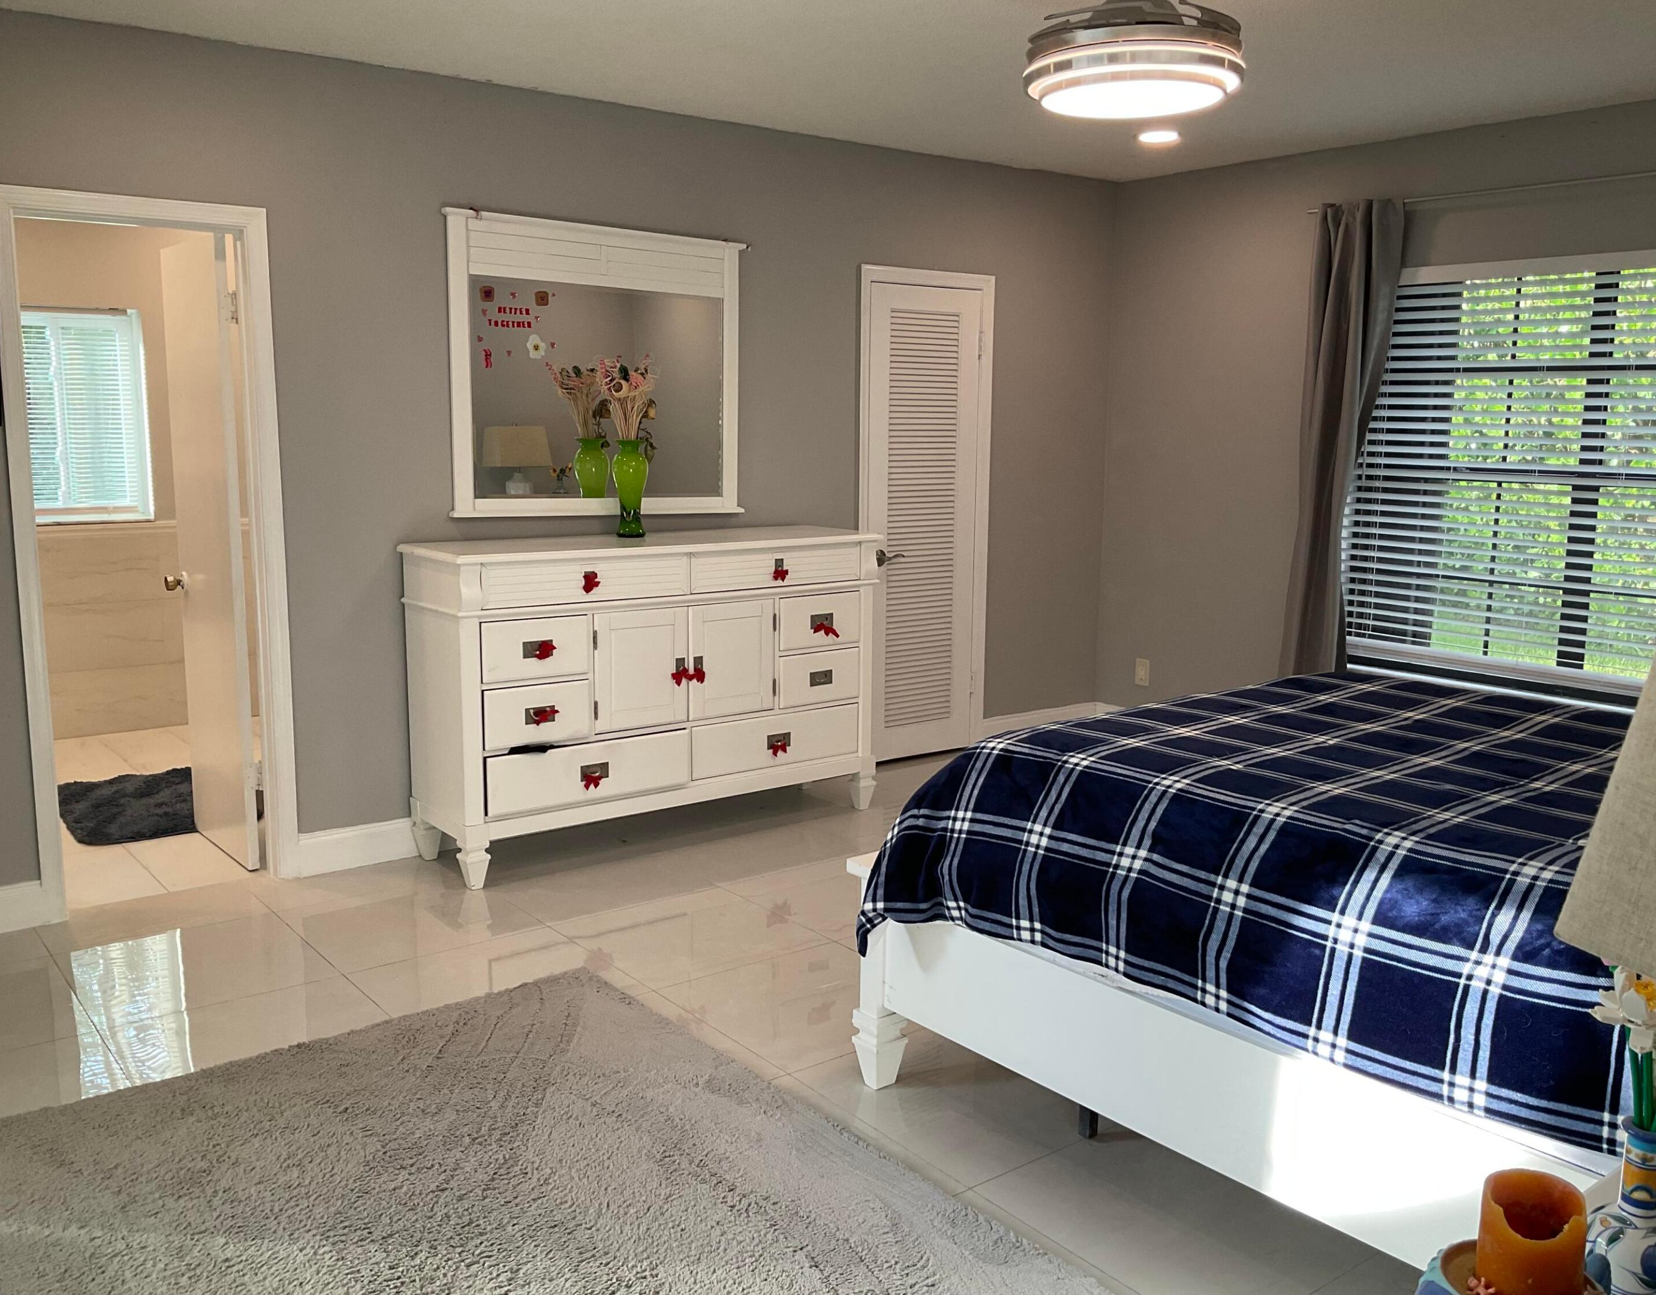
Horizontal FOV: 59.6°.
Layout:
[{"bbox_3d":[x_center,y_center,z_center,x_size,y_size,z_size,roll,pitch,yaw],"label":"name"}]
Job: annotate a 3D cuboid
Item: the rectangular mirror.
[{"bbox_3d":[-0.800,-0.993,5.206,1.210,1.010,0.060,-7,12,-38],"label":"rectangular mirror"}]

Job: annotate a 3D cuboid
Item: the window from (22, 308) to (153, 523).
[{"bbox_3d":[-3.462,-1.063,6.556,0.640,0.905,0.050,-7,12,-38],"label":"window"}]

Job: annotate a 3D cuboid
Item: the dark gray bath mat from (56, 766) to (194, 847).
[{"bbox_3d":[-2.518,0.579,5.448,0.677,0.028,0.888,-6,12,-37],"label":"dark gray bath mat"}]

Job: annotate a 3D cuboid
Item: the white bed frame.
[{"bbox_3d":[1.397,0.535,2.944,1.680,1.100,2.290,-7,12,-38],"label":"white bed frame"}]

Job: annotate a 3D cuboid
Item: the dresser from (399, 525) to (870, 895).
[{"bbox_3d":[-0.617,0.145,5.264,1.720,1.080,0.480,-7,12,-38],"label":"dresser"}]

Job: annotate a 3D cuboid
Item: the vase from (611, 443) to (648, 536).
[{"bbox_3d":[-0.709,-0.566,5.171,0.131,0.345,0.131,1,9,0],"label":"vase"}]

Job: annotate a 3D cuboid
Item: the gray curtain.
[{"bbox_3d":[2.081,-0.688,5.963,0.120,2.210,0.410,-7,12,-38],"label":"gray curtain"}]

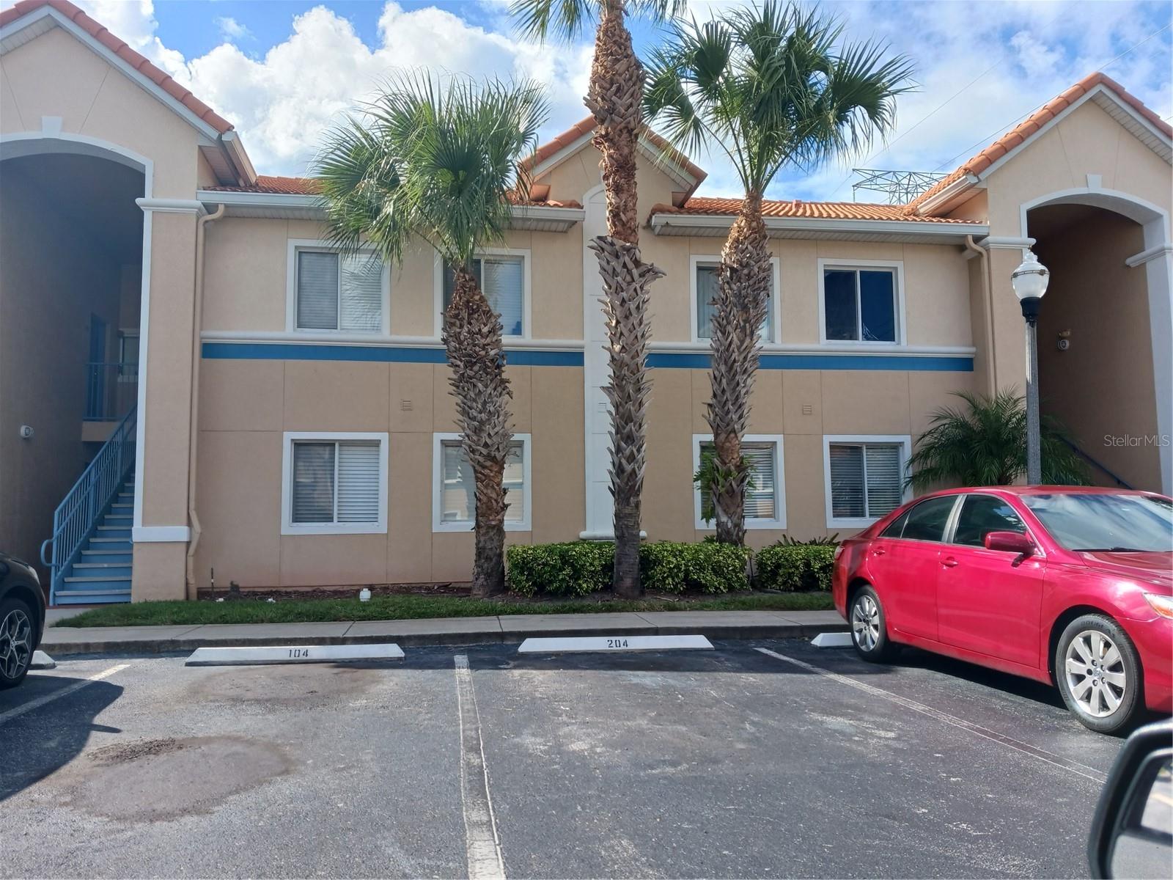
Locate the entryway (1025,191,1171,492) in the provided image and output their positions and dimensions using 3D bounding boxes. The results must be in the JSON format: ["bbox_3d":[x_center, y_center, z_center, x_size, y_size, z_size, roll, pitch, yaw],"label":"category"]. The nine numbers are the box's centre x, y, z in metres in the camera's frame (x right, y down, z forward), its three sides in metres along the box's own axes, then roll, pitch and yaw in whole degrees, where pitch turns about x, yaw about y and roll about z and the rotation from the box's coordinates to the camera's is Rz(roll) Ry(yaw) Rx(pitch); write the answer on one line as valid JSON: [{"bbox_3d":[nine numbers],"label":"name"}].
[{"bbox_3d":[8.453,-0.918,15.098,2.660,6.460,0.490,0,-5,-9],"label":"entryway"}]

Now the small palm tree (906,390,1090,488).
[{"bbox_3d":[6.011,0.708,13.375,2.460,2.850,2.400,0,-5,-9],"label":"small palm tree"}]

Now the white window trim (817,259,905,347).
[{"bbox_3d":[4.522,-2.240,15.026,1.493,1.420,0.100,0,-5,-9],"label":"white window trim"}]

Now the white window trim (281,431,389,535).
[{"bbox_3d":[-3.687,0.635,13.474,1.493,1.486,0.100,0,-5,-9],"label":"white window trim"}]

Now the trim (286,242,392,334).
[{"bbox_3d":[-3.715,-2.280,13.744,1.493,1.420,0.100,0,-5,-9],"label":"trim"}]

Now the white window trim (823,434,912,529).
[{"bbox_3d":[4.550,0.676,14.755,1.493,1.486,0.100,0,-5,-9],"label":"white window trim"}]

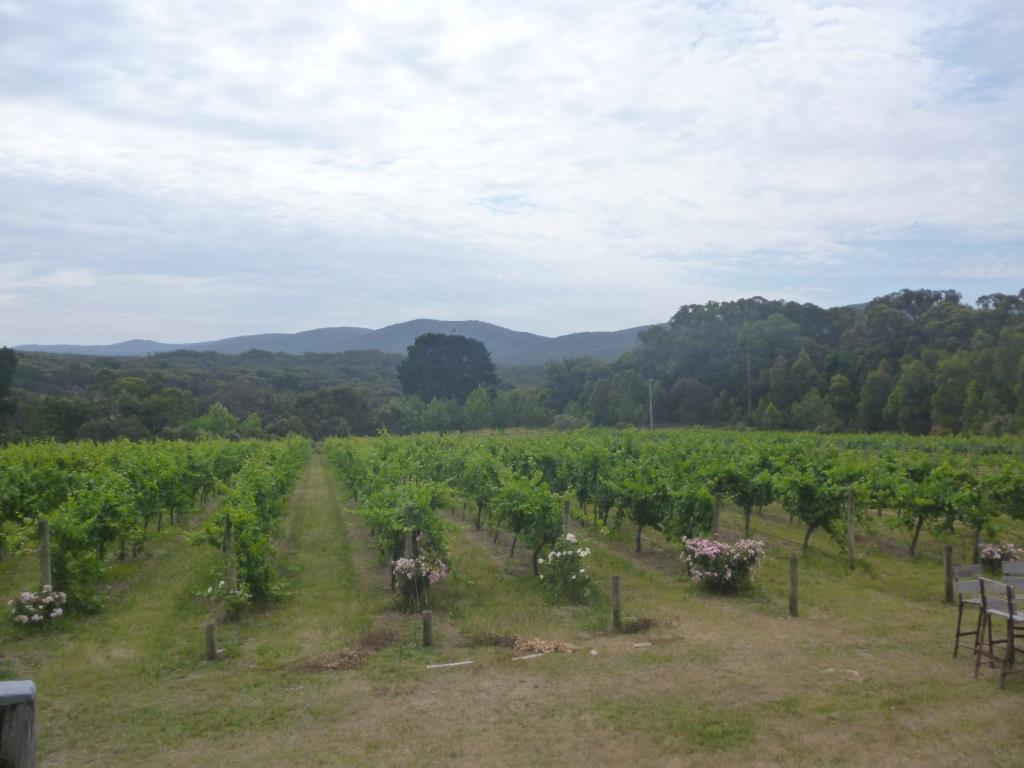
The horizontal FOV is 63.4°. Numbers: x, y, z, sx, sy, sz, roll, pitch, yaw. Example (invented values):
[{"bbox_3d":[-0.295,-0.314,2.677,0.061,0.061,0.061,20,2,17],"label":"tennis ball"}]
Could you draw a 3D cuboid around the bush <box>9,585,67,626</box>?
[{"bbox_3d":[-7.447,3.492,13.000,0.920,0.630,0.800,0,1,-13],"label":"bush"}]

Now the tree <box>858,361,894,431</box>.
[{"bbox_3d":[61.608,2.113,140.000,6.100,12.100,6.000,-1,0,-13],"label":"tree"}]

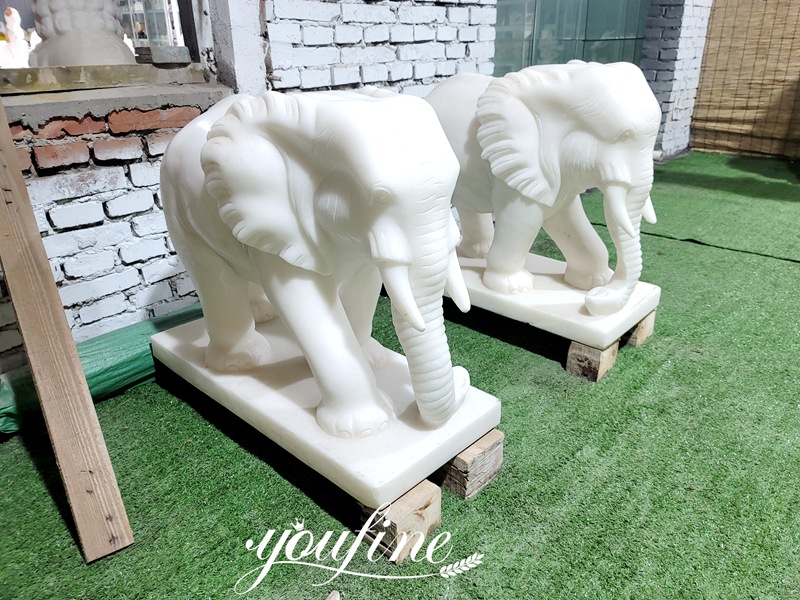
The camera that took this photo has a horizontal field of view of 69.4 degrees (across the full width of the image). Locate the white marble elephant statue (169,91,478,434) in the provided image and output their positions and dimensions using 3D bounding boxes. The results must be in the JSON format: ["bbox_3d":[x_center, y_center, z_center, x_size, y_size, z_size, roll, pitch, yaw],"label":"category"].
[{"bbox_3d":[-0.179,-0.115,1.121,0.725,0.575,0.315,20,32,39],"label":"white marble elephant statue"}]

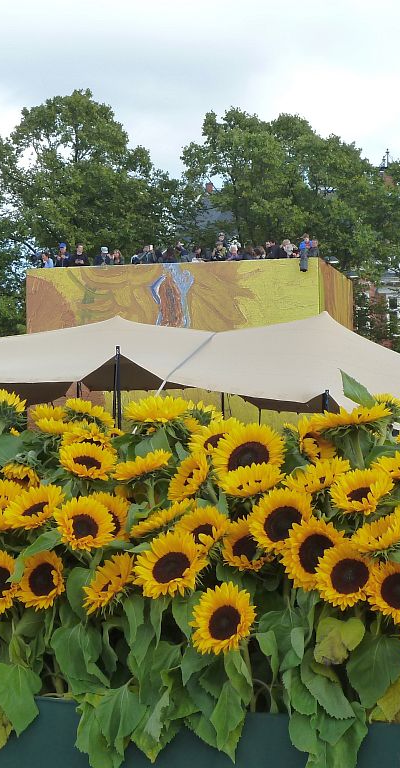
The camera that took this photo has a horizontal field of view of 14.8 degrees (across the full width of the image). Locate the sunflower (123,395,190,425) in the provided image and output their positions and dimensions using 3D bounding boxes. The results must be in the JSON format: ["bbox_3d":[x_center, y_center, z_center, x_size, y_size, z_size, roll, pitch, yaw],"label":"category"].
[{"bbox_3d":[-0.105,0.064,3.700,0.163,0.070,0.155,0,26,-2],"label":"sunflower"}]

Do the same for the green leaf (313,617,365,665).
[{"bbox_3d":[0.304,0.564,3.380,0.115,0.110,0.050,0,-27,5],"label":"green leaf"}]

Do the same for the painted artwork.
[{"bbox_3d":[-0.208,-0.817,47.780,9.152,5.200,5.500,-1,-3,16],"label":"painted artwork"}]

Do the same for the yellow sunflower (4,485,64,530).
[{"bbox_3d":[-0.371,0.278,3.430,0.128,0.050,0.125,-1,39,24],"label":"yellow sunflower"}]

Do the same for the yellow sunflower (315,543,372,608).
[{"bbox_3d":[0.315,0.419,3.380,0.135,0.148,0.055,-1,-11,17],"label":"yellow sunflower"}]

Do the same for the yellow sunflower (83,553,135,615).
[{"bbox_3d":[-0.188,0.415,3.200,0.055,0.130,0.130,32,-22,-37],"label":"yellow sunflower"}]

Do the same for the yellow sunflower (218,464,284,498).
[{"bbox_3d":[0.121,0.228,3.600,0.158,0.060,0.155,0,25,13],"label":"yellow sunflower"}]

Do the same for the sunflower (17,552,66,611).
[{"bbox_3d":[-0.357,0.435,3.420,0.135,0.135,0.055,-2,-15,29],"label":"sunflower"}]

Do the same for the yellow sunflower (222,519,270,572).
[{"bbox_3d":[0.101,0.343,3.270,0.112,0.112,0.050,0,-28,10],"label":"yellow sunflower"}]

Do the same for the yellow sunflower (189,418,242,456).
[{"bbox_3d":[0.043,0.128,3.600,0.140,0.140,0.060,-1,-43,19],"label":"yellow sunflower"}]

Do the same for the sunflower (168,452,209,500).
[{"bbox_3d":[-0.028,0.223,3.700,0.125,0.125,0.055,-3,-22,46],"label":"sunflower"}]

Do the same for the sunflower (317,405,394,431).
[{"bbox_3d":[0.308,0.066,3.050,0.150,0.060,0.150,-1,27,18],"label":"sunflower"}]

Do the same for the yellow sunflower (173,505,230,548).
[{"bbox_3d":[0.006,0.343,3.650,0.135,0.135,0.060,-1,-38,15],"label":"yellow sunflower"}]

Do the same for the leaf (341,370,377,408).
[{"bbox_3d":[0.321,0.013,3.100,0.050,0.115,0.030,-41,0,12],"label":"leaf"}]

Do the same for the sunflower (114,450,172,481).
[{"bbox_3d":[-0.129,0.183,3.450,0.134,0.050,0.134,-26,7,-21],"label":"sunflower"}]

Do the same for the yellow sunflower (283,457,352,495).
[{"bbox_3d":[0.256,0.202,3.350,0.145,0.060,0.145,-1,31,28],"label":"yellow sunflower"}]

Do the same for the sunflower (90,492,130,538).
[{"bbox_3d":[-0.219,0.310,3.600,0.135,0.135,0.055,-1,-24,12],"label":"sunflower"}]

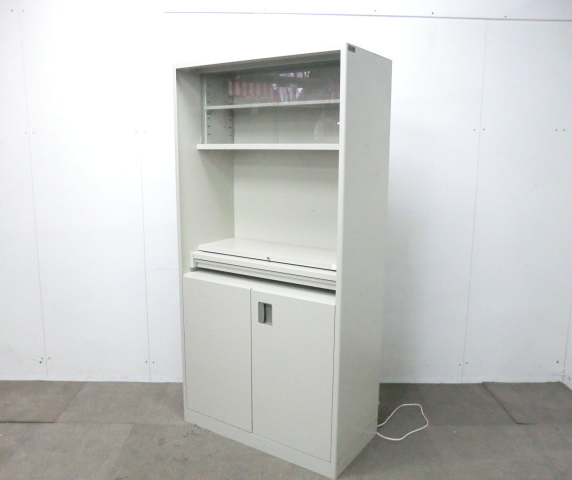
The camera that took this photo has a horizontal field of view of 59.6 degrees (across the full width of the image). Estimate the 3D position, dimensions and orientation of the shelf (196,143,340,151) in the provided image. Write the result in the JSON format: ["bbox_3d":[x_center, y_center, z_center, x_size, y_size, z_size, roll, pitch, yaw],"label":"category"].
[{"bbox_3d":[-0.006,-0.442,2.374,0.856,0.026,0.290,7,12,33],"label":"shelf"}]

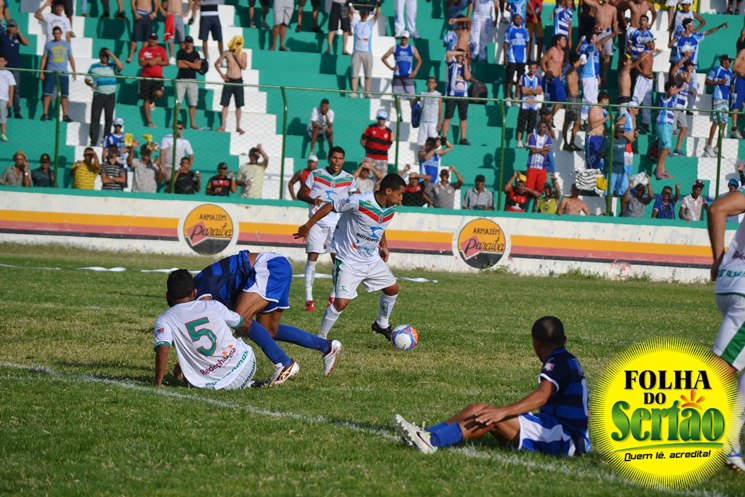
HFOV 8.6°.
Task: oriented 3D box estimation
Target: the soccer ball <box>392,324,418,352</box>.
[{"bbox_3d":[0.269,0.749,41.800,0.220,0.220,0.220,3,1,0],"label":"soccer ball"}]

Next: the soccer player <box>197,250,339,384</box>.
[{"bbox_3d":[-0.786,0.500,35.500,1.150,0.970,0.600,3,1,27],"label":"soccer player"}]

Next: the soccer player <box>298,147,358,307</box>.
[{"bbox_3d":[-0.460,-0.196,51.300,0.660,1.710,0.480,2,1,-6],"label":"soccer player"}]

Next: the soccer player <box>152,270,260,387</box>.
[{"bbox_3d":[-1.139,0.566,34.700,0.760,0.820,0.850,3,1,12],"label":"soccer player"}]

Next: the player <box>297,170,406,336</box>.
[{"bbox_3d":[-0.192,0.087,43.400,0.850,1.520,0.780,2,1,-40],"label":"player"}]

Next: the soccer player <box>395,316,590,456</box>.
[{"bbox_3d":[0.686,0.789,28.400,1.120,0.790,0.570,3,1,12],"label":"soccer player"}]

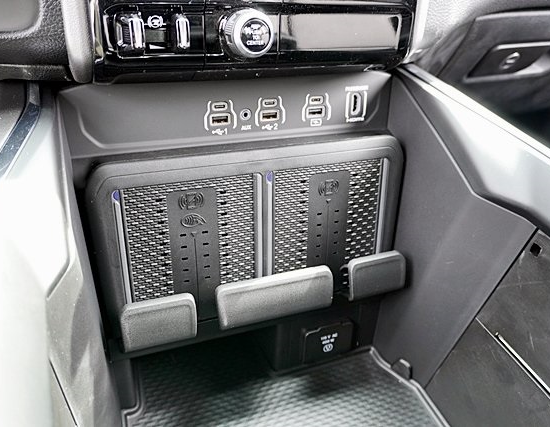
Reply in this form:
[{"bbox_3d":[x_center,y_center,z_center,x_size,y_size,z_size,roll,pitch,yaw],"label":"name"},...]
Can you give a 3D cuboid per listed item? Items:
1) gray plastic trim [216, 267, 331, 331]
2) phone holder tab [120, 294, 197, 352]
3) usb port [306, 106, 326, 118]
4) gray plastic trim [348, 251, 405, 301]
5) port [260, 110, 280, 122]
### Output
[{"bbox_3d":[0.002,0.070,0.427,0.103,0.035,0.016,-9,23,-21],"label":"gray plastic trim"},{"bbox_3d":[-0.091,0.085,0.392,0.056,0.035,0.016,-9,23,-21],"label":"phone holder tab"},{"bbox_3d":[0.033,-0.086,0.421,0.017,0.008,0.008,-9,16,-21],"label":"usb port"},{"bbox_3d":[0.093,0.057,0.463,0.056,0.035,0.016,-9,23,-21],"label":"gray plastic trim"},{"bbox_3d":[-0.005,-0.080,0.407,0.017,0.008,0.008,-9,16,-21],"label":"port"}]

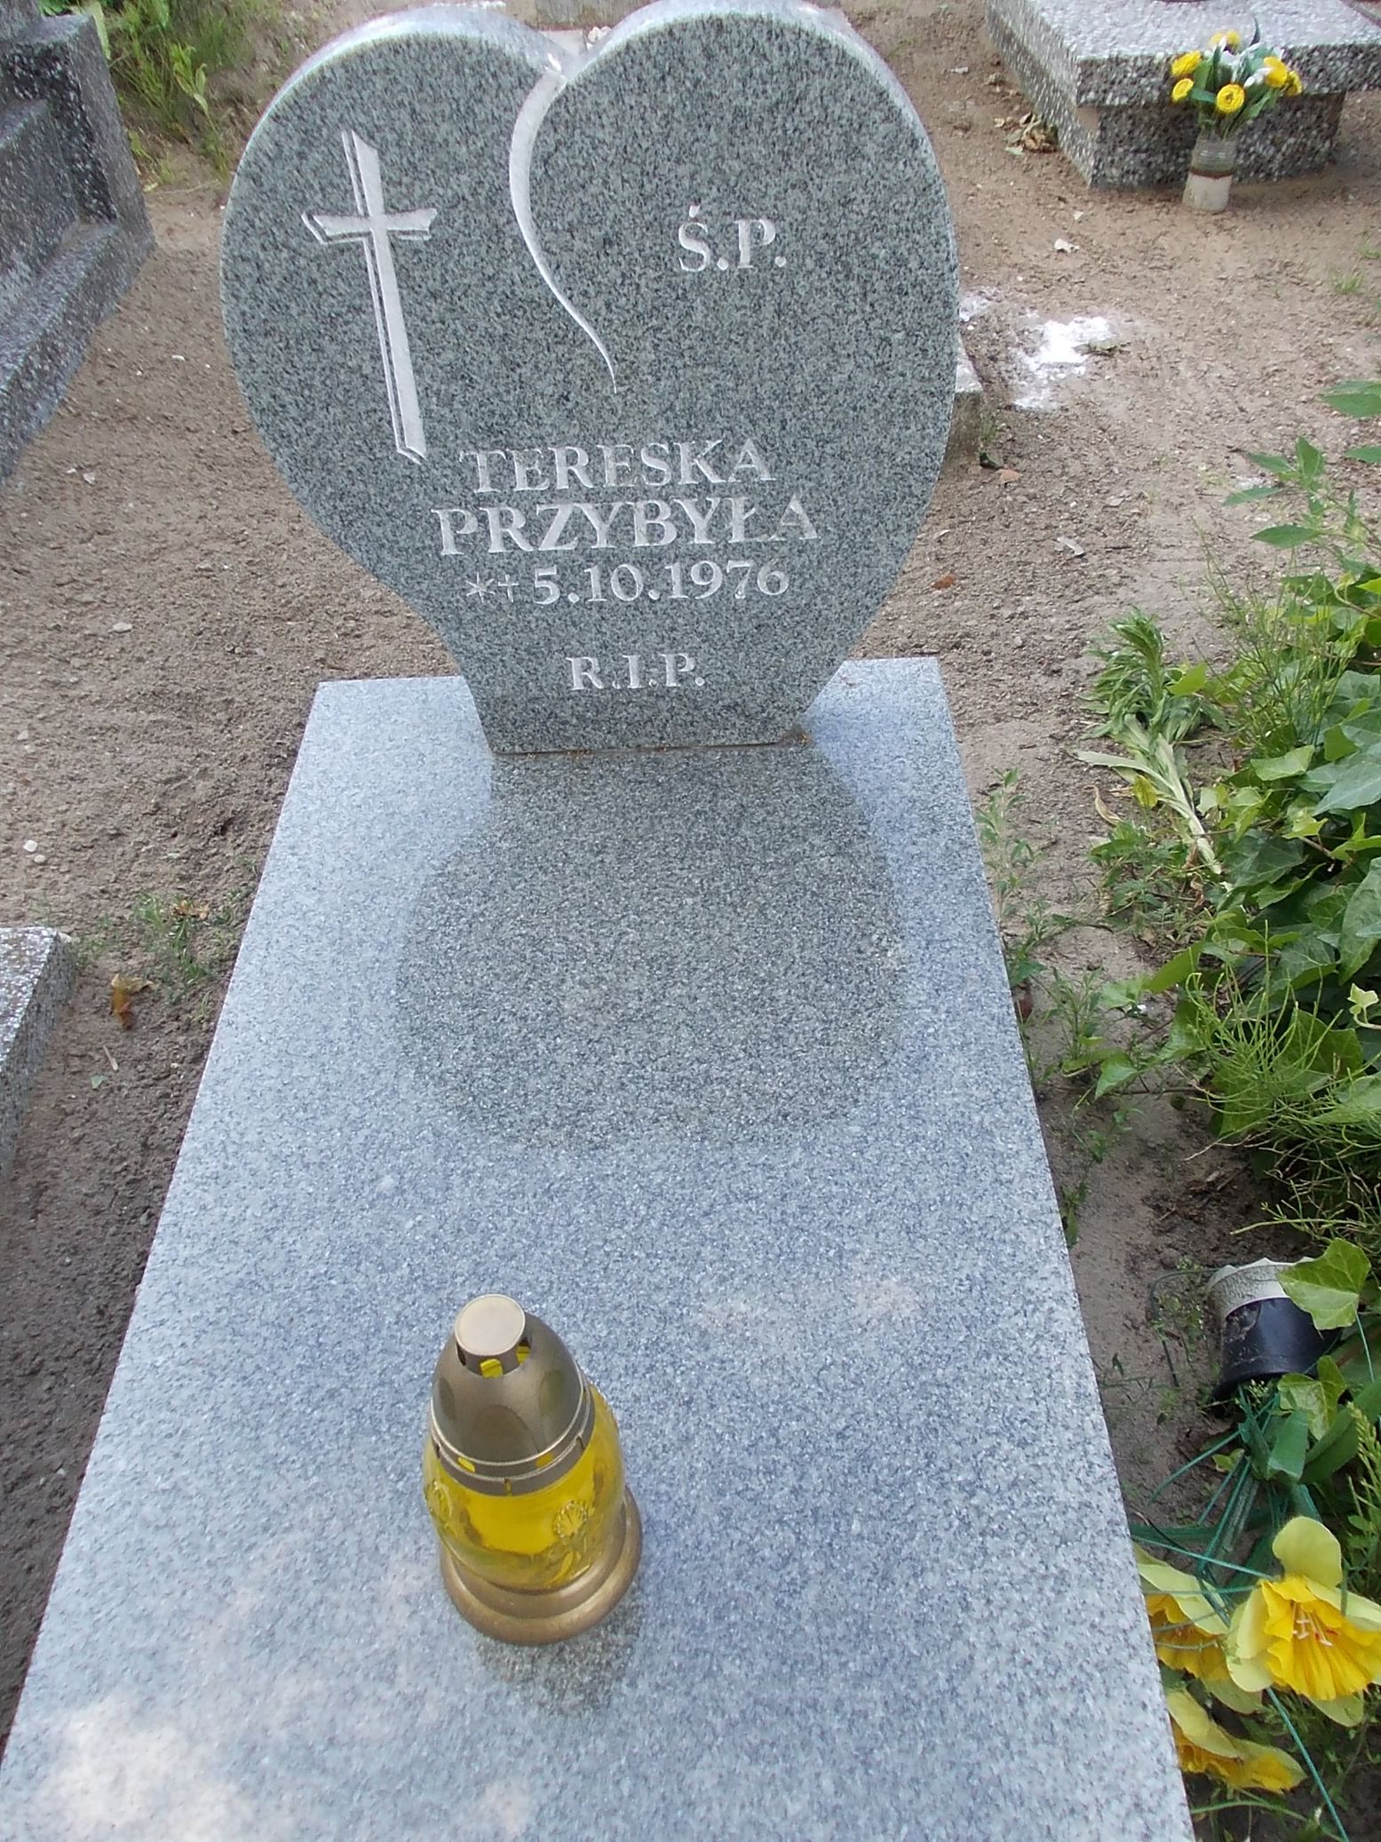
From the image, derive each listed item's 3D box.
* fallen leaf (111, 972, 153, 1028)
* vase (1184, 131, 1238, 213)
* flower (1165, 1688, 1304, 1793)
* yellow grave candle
[{"bbox_3d":[-0.528,0.075,1.408,0.044,0.022,0.060,-2,45,1],"label":"fallen leaf"},{"bbox_3d":[0.958,-1.375,2.734,0.081,0.112,0.081,-2,45,1],"label":"vase"},{"bbox_3d":[0.317,0.486,0.884,0.095,0.080,0.050,22,69,23],"label":"flower"},{"bbox_3d":[-0.089,0.276,0.783,0.116,0.242,0.116,-2,45,1],"label":"yellow grave candle"}]

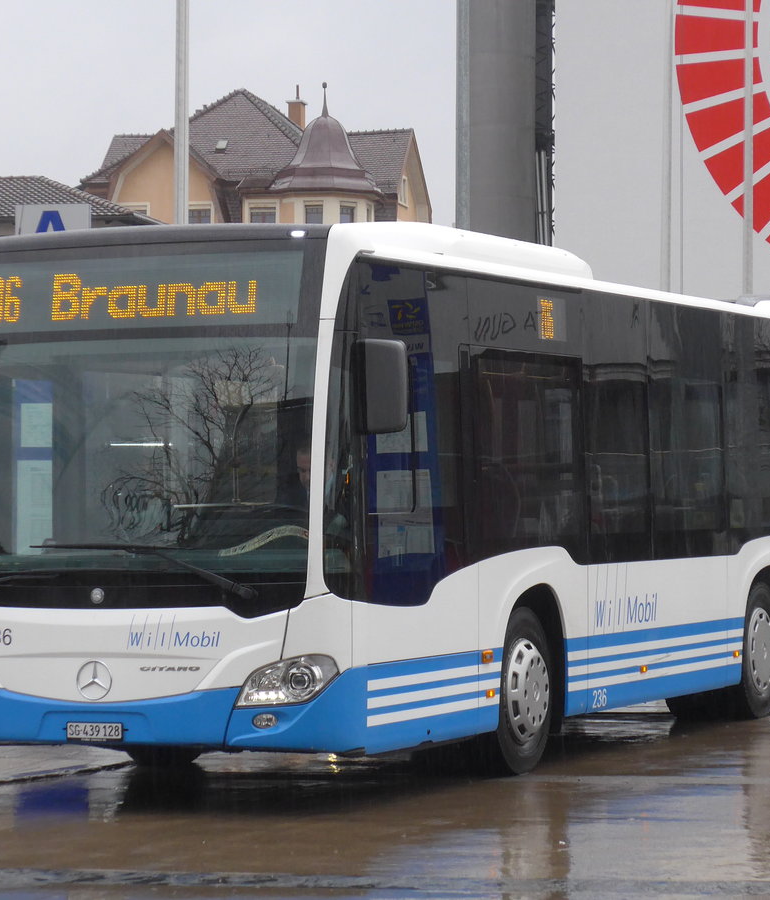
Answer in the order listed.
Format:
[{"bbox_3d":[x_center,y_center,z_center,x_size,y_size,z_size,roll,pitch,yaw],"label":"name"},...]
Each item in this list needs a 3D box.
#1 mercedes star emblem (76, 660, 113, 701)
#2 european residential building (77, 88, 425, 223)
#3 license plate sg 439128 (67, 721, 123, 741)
[{"bbox_3d":[-1.394,1.106,16.112,0.190,0.190,0.025,-1,-4,23],"label":"mercedes star emblem"},{"bbox_3d":[-5.497,-6.144,149.000,13.287,18.000,12.000,0,-1,10],"label":"european residential building"},{"bbox_3d":[-1.399,1.344,16.091,0.300,0.087,0.020,-1,-1,23],"label":"license plate sg 439128"}]

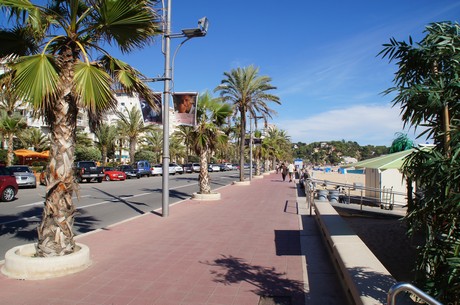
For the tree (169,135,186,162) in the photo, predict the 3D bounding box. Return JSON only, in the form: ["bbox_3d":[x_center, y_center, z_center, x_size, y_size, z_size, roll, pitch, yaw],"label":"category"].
[{"bbox_3d":[-10.400,0.260,67.000,4.400,6.700,4.400,0,-2,11],"label":"tree"}]

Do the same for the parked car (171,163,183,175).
[{"bbox_3d":[-8.866,2.461,51.232,1.750,1.480,4.200,2,-3,-40],"label":"parked car"}]

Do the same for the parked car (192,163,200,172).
[{"bbox_3d":[-6.300,2.760,61.000,1.760,1.500,4.200,1,-2,-29],"label":"parked car"}]

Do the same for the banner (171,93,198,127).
[{"bbox_3d":[-1.312,-1.279,10.200,0.780,1.020,0.060,0,-2,8],"label":"banner"}]

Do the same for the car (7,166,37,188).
[{"bbox_3d":[-14.900,1.617,23.800,1.770,1.480,4.400,2,-2,-43],"label":"car"}]

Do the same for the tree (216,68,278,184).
[{"bbox_3d":[1.250,-2.100,25.000,4.900,8.500,4.900,0,-2,11],"label":"tree"}]

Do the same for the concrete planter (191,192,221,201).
[{"bbox_3d":[-1.057,1.960,15.504,1.300,0.260,1.300,0,-2,0],"label":"concrete planter"}]

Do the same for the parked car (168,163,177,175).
[{"bbox_3d":[-9.434,2.370,48.432,1.750,1.470,4.200,2,-3,-40],"label":"parked car"}]

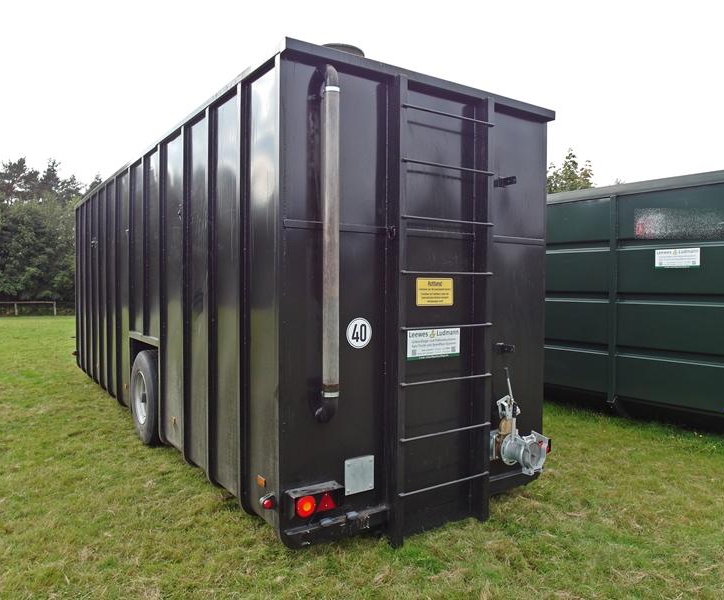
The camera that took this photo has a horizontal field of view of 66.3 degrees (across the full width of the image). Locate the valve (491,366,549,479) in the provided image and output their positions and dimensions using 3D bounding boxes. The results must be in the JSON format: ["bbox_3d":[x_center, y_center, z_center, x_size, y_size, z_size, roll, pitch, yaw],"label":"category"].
[{"bbox_3d":[1.244,0.936,4.339,0.280,0.780,0.395,-1,2,-34],"label":"valve"}]

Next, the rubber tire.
[{"bbox_3d":[-2.364,1.094,6.424,0.380,1.055,1.050,-1,2,-34],"label":"rubber tire"}]

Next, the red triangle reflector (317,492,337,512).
[{"bbox_3d":[-0.213,1.230,3.407,0.140,0.118,0.020,-1,2,-34],"label":"red triangle reflector"}]

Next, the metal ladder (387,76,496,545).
[{"bbox_3d":[0.587,0.094,3.998,0.894,3.138,0.160,-1,2,-34],"label":"metal ladder"}]

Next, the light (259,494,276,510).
[{"bbox_3d":[-0.571,1.236,3.383,0.090,0.078,0.080,-1,2,-34],"label":"light"}]

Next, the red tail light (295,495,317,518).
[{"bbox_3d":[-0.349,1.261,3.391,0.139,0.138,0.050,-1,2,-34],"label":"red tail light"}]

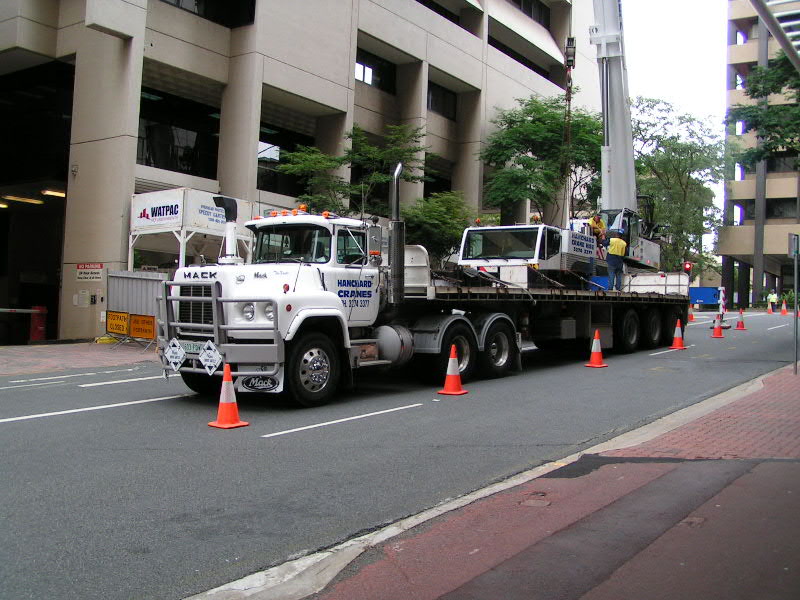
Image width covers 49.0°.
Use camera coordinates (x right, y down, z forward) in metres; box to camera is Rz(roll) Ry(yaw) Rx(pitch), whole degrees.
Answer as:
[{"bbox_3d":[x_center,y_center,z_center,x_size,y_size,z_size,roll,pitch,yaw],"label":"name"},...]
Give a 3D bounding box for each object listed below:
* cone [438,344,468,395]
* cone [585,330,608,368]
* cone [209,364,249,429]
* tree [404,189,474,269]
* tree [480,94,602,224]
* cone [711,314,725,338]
[{"bbox_3d":[0.783,1.008,12.784,0.370,0.700,0.370,1,-1,26],"label":"cone"},{"bbox_3d":[3.781,0.922,16.854,0.370,0.700,0.370,2,-1,-44],"label":"cone"},{"bbox_3d":[-1.955,1.089,10.073,0.370,0.700,0.370,1,-1,27],"label":"cone"},{"bbox_3d":[1.324,-1.483,31.000,2.900,4.770,2.900,1,-2,34],"label":"tree"},{"bbox_3d":[6.166,-4.146,38.000,5.600,9.490,5.600,1,-2,34],"label":"tree"},{"bbox_3d":[9.552,0.777,26.404,0.370,0.700,0.370,1,-1,28],"label":"cone"}]

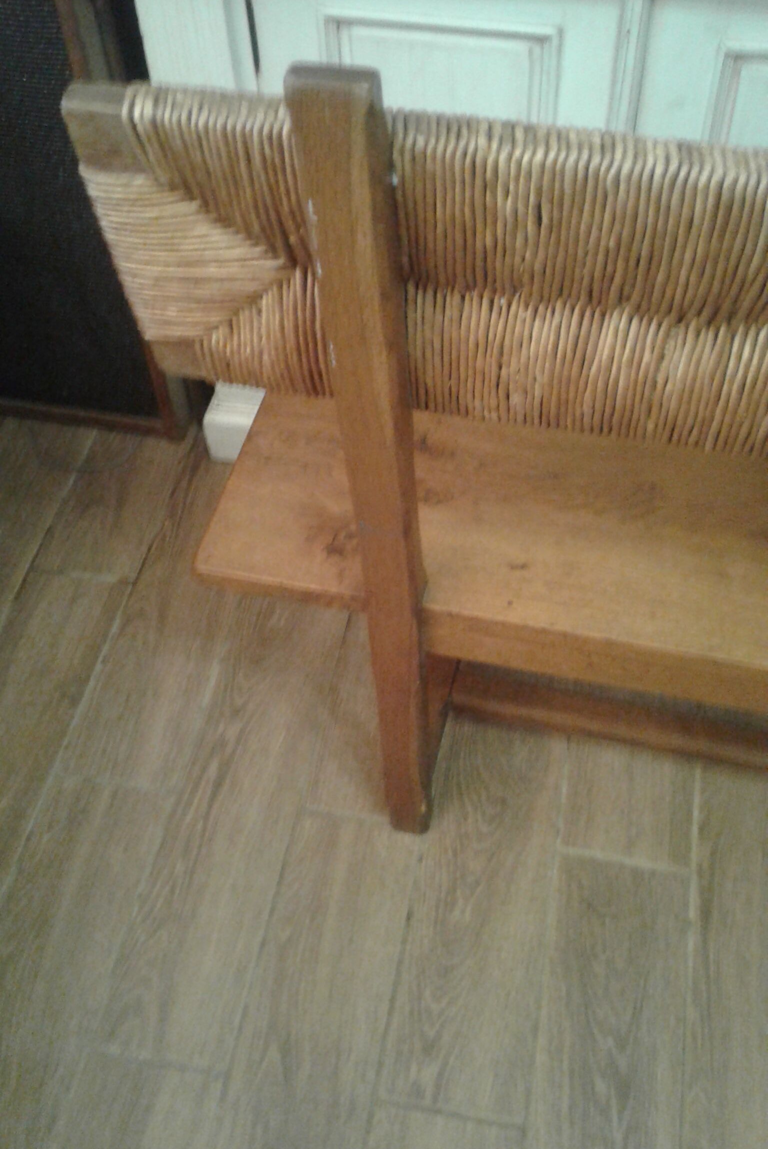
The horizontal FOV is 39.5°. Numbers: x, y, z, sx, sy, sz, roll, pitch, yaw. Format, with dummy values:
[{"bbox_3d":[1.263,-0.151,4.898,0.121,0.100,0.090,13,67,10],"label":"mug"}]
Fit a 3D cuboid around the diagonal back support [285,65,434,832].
[{"bbox_3d":[0.006,0.010,0.934,0.047,0.935,0.055,12,55,13],"label":"diagonal back support"}]

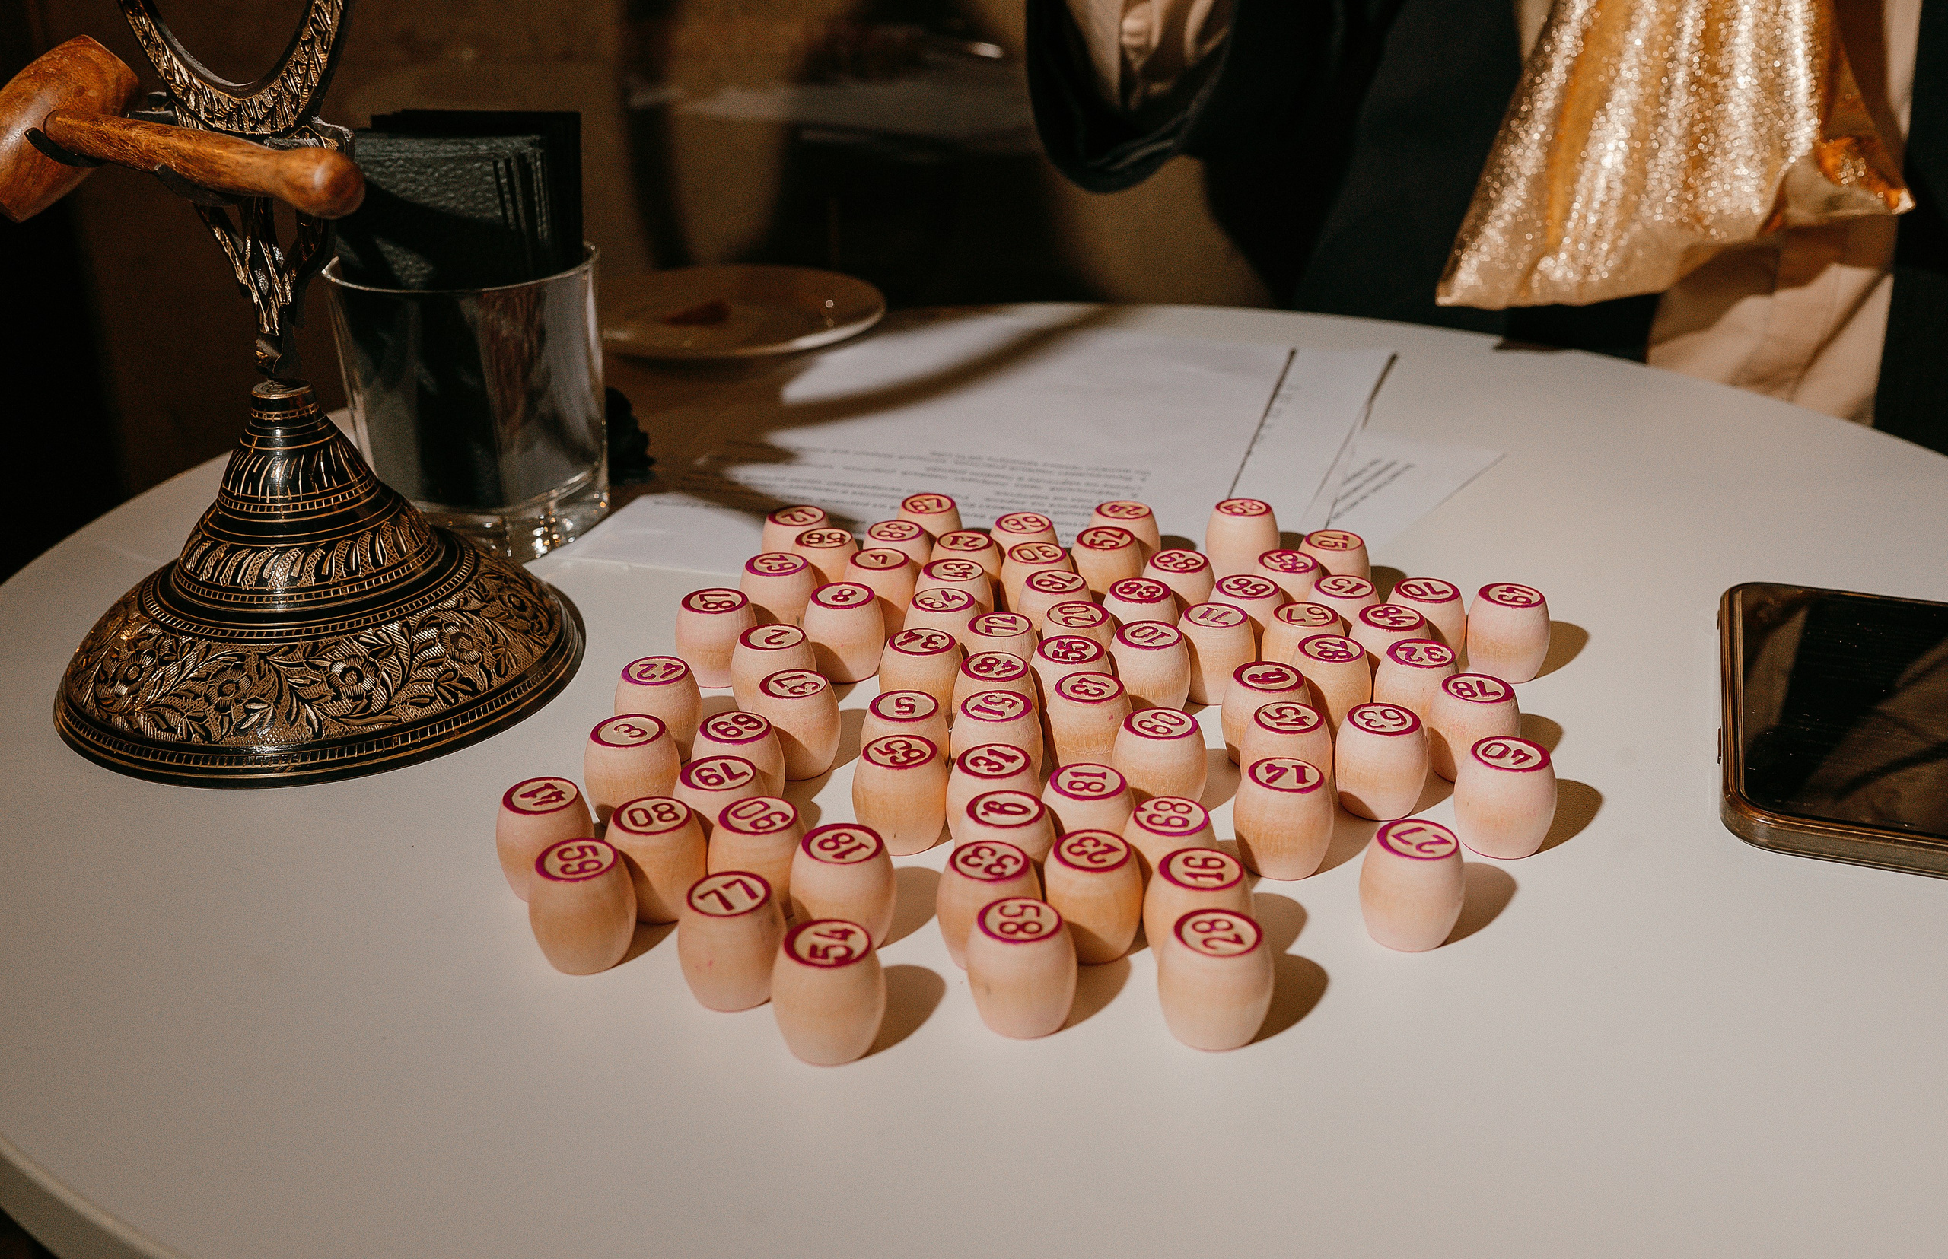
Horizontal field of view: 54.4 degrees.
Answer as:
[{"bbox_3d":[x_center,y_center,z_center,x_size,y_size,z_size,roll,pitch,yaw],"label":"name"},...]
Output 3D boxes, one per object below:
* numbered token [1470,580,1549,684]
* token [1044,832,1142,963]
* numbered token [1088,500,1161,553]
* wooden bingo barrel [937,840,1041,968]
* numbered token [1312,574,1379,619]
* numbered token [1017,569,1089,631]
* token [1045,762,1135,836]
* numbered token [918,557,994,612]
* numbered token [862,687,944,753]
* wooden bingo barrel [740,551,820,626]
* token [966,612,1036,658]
[{"bbox_3d":[0.153,0.001,0.542,0.023,0.024,0.023,-1,24,1],"label":"numbered token"},{"bbox_3d":[0.026,0.059,0.421,0.023,0.024,0.023,1,24,4],"label":"token"},{"bbox_3d":[0.048,-0.027,0.613,0.023,0.024,0.023,2,24,4],"label":"numbered token"},{"bbox_3d":[0.004,0.061,0.418,0.023,0.024,0.023,-1,24,1],"label":"wooden bingo barrel"},{"bbox_3d":[0.108,-0.001,0.555,0.023,0.024,0.023,5,25,11],"label":"numbered token"},{"bbox_3d":[0.025,-0.003,0.560,0.023,0.024,0.023,-1,24,1],"label":"numbered token"},{"bbox_3d":[0.027,0.047,0.450,0.023,0.024,0.023,1,24,4],"label":"token"},{"bbox_3d":[-0.006,-0.007,0.568,0.023,0.024,0.023,0,24,-1],"label":"numbered token"},{"bbox_3d":[-0.017,0.030,0.484,0.023,0.023,0.023,-1,24,0],"label":"numbered token"},{"bbox_3d":[-0.058,-0.008,0.563,0.023,0.024,0.023,-1,24,0],"label":"wooden bingo barrel"},{"bbox_3d":[0.007,0.010,0.532,0.023,0.024,0.023,0,24,1],"label":"token"}]

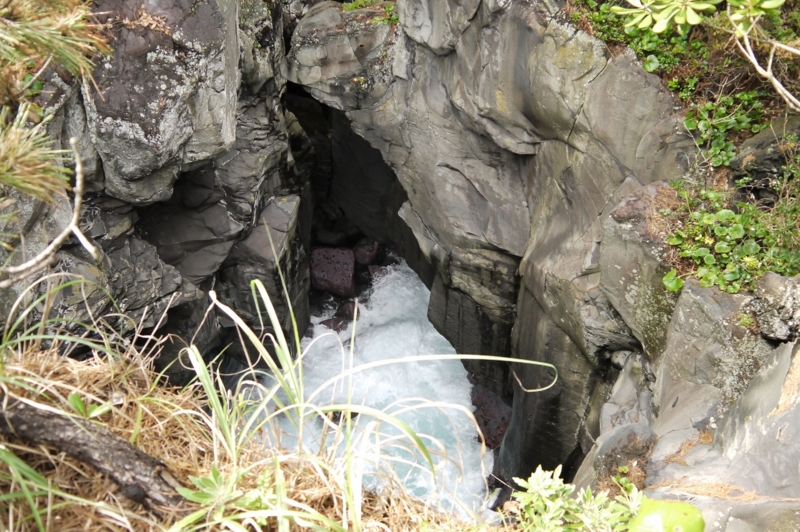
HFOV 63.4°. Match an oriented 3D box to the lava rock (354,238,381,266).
[{"bbox_3d":[-0.581,-0.253,12.050,0.470,0.380,0.420,0,37,0],"label":"lava rock"}]

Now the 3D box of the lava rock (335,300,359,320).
[{"bbox_3d":[-0.896,0.748,10.888,0.380,0.280,0.330,0,37,0],"label":"lava rock"}]

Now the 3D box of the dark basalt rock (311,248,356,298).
[{"bbox_3d":[-1.164,0.126,11.481,0.760,0.520,0.720,6,37,8],"label":"dark basalt rock"}]

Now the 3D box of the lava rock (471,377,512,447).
[{"bbox_3d":[1.288,2.055,9.071,0.620,0.480,0.820,7,38,10],"label":"lava rock"}]

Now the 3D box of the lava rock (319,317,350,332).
[{"bbox_3d":[-1.080,0.968,10.713,0.480,0.200,0.300,0,37,0],"label":"lava rock"}]

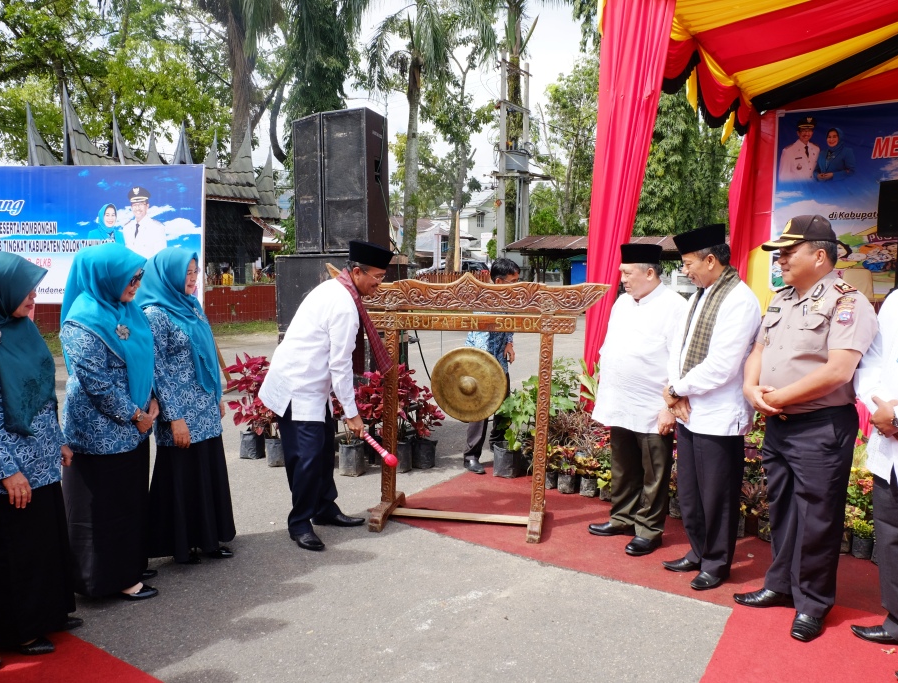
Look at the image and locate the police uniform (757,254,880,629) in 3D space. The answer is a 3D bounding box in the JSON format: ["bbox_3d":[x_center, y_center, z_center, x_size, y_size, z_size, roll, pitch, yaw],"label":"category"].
[{"bbox_3d":[1.602,0.409,3.000,0.330,1.470,0.500,-3,6,-29],"label":"police uniform"}]

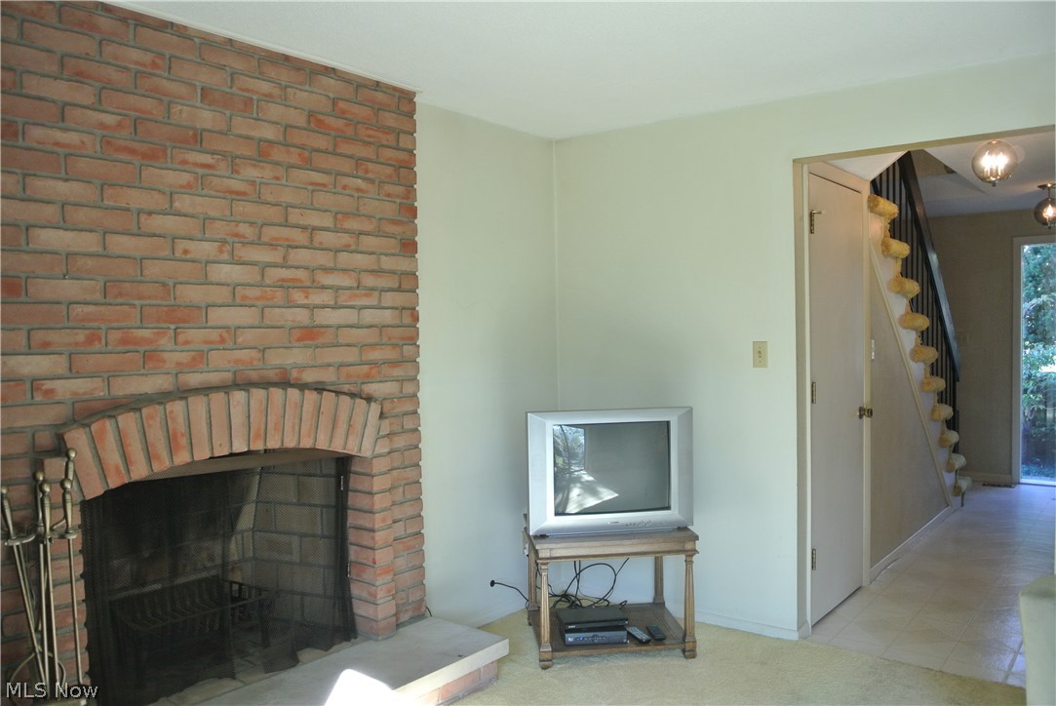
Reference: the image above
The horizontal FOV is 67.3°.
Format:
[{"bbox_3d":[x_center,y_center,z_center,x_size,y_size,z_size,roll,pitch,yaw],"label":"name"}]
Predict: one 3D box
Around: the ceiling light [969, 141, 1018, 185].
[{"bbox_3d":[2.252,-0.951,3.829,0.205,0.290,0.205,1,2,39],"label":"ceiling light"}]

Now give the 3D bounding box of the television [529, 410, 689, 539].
[{"bbox_3d":[0.325,0.498,3.632,0.724,0.521,0.470,-1,2,-9],"label":"television"}]

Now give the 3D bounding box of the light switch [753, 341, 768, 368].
[{"bbox_3d":[1.034,0.009,3.534,0.072,0.116,0.018,1,2,39],"label":"light switch"}]

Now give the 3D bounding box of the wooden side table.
[{"bbox_3d":[0.348,1.023,3.502,0.674,0.499,0.476,-1,2,-7],"label":"wooden side table"}]

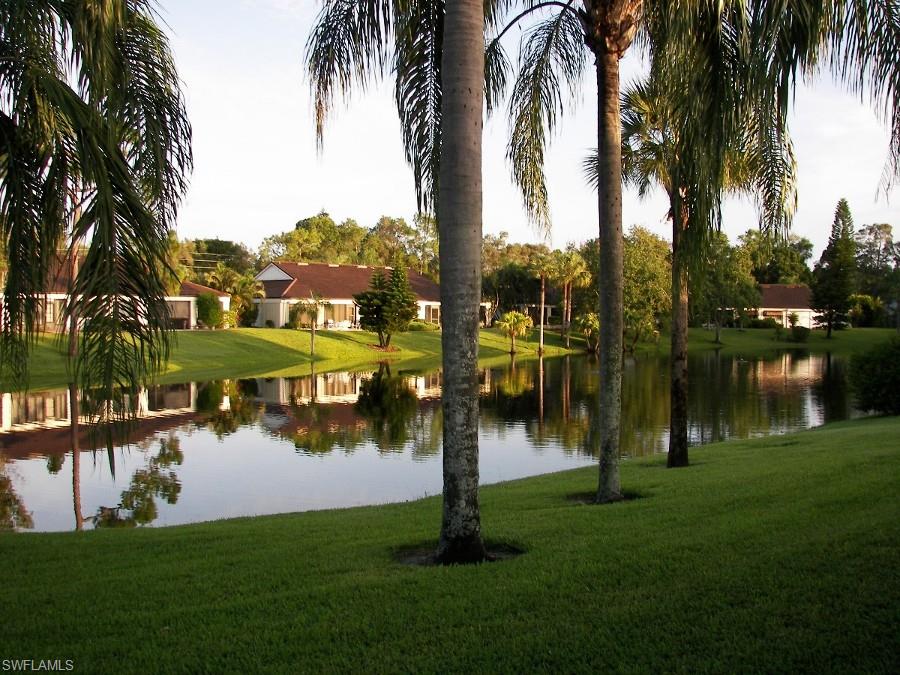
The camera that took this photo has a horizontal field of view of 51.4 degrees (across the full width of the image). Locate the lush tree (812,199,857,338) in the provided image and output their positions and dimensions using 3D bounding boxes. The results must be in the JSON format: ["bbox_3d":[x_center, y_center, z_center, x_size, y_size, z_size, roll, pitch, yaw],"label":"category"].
[{"bbox_3d":[47.180,-8.480,115.000,5.280,17.200,5.280,0,1,0],"label":"lush tree"}]

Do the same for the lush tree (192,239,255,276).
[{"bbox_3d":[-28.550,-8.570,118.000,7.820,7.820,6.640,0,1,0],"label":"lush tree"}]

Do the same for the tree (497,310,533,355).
[{"bbox_3d":[5.616,-0.479,81.500,3.130,3.740,3.130,0,1,0],"label":"tree"}]

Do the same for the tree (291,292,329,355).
[{"bbox_3d":[-9.840,-0.920,66.000,2.820,4.510,2.820,0,1,0],"label":"tree"}]

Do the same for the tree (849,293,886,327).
[{"bbox_3d":[53.397,-3.462,120.000,4.620,4.620,4.620,0,1,0],"label":"tree"}]

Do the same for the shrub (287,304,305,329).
[{"bbox_3d":[-13.865,-1.862,84.000,1.620,2.200,1.620,0,1,0],"label":"shrub"}]

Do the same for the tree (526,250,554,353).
[{"bbox_3d":[7.960,-3.130,81.400,2.610,8.870,2.610,0,1,0],"label":"tree"}]

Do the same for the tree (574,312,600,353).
[{"bbox_3d":[12.623,-0.454,85.000,2.630,3.630,2.630,0,1,0],"label":"tree"}]

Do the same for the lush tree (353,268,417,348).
[{"bbox_3d":[-5.020,-2.320,72.300,5.020,6.330,4.770,0,1,0],"label":"lush tree"}]

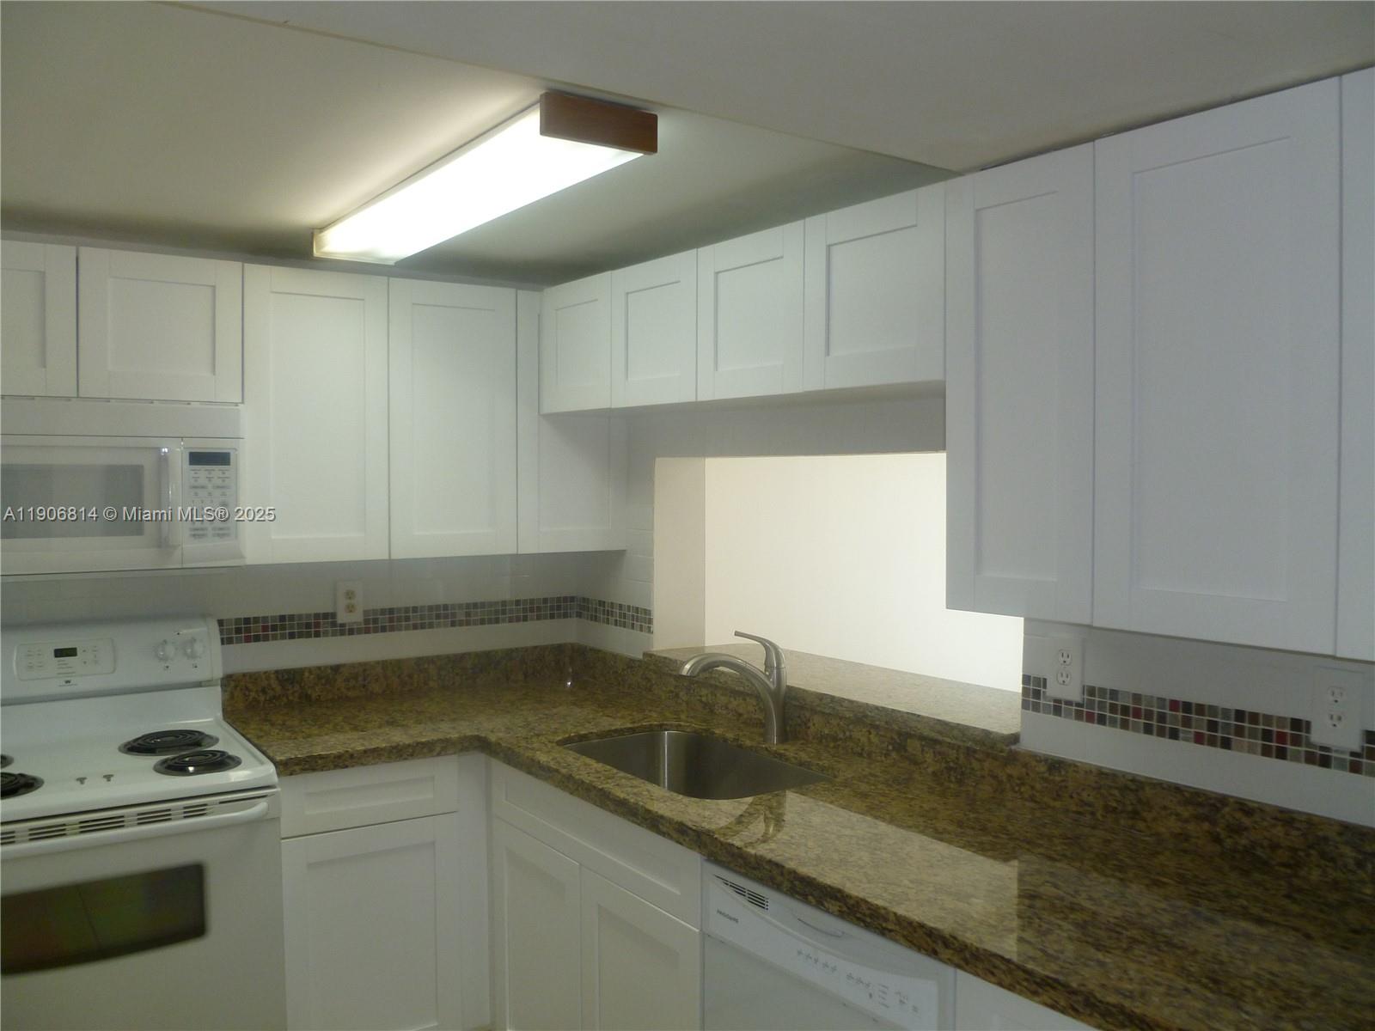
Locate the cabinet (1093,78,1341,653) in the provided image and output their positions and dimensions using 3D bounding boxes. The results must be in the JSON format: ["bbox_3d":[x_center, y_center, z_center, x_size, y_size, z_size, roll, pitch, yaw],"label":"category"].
[{"bbox_3d":[0.741,-0.197,1.570,0.022,0.756,0.371,-1,2,-36],"label":"cabinet"}]

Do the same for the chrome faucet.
[{"bbox_3d":[0.112,0.417,2.669,0.285,0.277,0.055,-1,2,-26],"label":"chrome faucet"}]

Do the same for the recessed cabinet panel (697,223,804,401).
[{"bbox_3d":[0.141,-0.438,2.463,0.022,0.350,0.377,-2,3,-35],"label":"recessed cabinet panel"}]

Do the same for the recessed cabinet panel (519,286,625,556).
[{"bbox_3d":[-0.347,-0.273,3.333,0.369,0.758,0.022,-2,3,-35],"label":"recessed cabinet panel"}]

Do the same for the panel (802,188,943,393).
[{"bbox_3d":[0.362,-0.425,2.152,0.022,0.350,0.380,-2,3,-35],"label":"panel"}]

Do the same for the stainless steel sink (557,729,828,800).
[{"bbox_3d":[0.020,0.675,2.563,0.410,0.200,0.690,-1,2,-36],"label":"stainless steel sink"}]

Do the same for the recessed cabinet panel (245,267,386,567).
[{"bbox_3d":[-0.962,-0.252,2.897,0.369,0.758,0.022,-2,3,-35],"label":"recessed cabinet panel"}]

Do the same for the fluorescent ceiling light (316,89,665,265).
[{"bbox_3d":[-0.483,-0.646,2.283,0.213,0.067,1.227,-2,3,-34],"label":"fluorescent ceiling light"}]

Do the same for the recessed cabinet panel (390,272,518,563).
[{"bbox_3d":[-0.646,-0.257,3.076,0.381,0.756,0.022,-1,2,-36],"label":"recessed cabinet panel"}]

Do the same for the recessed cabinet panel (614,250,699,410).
[{"bbox_3d":[-0.077,-0.443,2.693,0.022,0.353,0.363,-1,2,-36],"label":"recessed cabinet panel"}]

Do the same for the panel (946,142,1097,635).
[{"bbox_3d":[0.561,-0.209,1.881,0.022,0.758,0.303,-2,3,-35],"label":"panel"}]

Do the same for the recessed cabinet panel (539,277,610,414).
[{"bbox_3d":[-0.307,-0.466,3.095,0.022,0.350,0.395,-2,3,-35],"label":"recessed cabinet panel"}]

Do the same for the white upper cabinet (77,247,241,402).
[{"bbox_3d":[-1.242,-0.442,2.631,0.376,0.347,0.022,-1,2,-36],"label":"white upper cabinet"}]

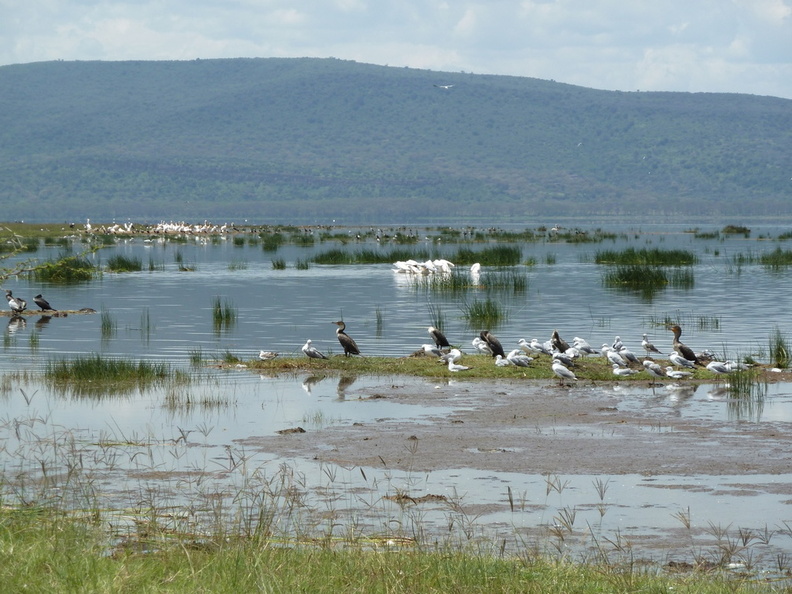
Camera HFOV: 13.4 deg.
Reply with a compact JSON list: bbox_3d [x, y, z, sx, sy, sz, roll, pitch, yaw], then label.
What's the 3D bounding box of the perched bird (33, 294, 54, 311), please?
[{"bbox_3d":[-8.252,0.143,79.000,0.570,0.390,0.200,0,1,3],"label":"perched bird"}]

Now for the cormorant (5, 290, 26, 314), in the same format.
[{"bbox_3d":[-8.938,0.124,79.000,0.540,0.550,0.250,-1,2,-35],"label":"cormorant"}]

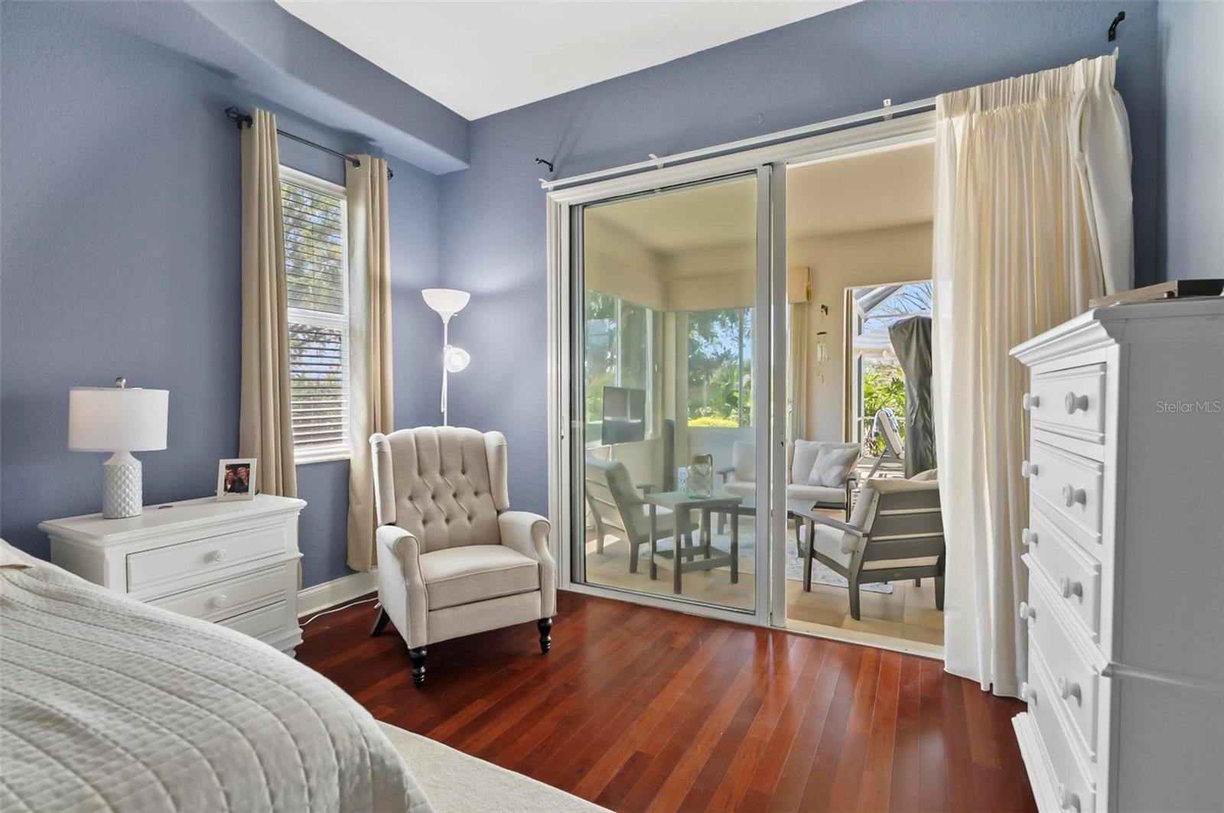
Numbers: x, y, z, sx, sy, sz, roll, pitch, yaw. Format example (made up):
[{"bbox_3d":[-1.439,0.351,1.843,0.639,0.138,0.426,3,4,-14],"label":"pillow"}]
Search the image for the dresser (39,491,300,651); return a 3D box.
[{"bbox_3d":[-1.740,0.794,2.249,0.440,0.717,0.740,0,1,30],"label":"dresser"}]

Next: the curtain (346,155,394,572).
[{"bbox_3d":[-1.418,-0.239,3.211,0.110,2.390,0.280,0,1,30],"label":"curtain"}]

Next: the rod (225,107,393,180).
[{"bbox_3d":[-1.573,-1.390,2.934,0.100,0.080,0.910,0,1,30],"label":"rod"}]

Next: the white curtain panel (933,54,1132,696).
[{"bbox_3d":[1.650,-0.088,2.169,0.630,2.450,0.170,0,1,27],"label":"white curtain panel"}]

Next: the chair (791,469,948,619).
[{"bbox_3d":[1.576,0.781,3.223,0.670,0.770,0.730,0,1,-14],"label":"chair"}]

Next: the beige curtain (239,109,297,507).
[{"bbox_3d":[-1.714,-0.231,2.705,0.110,2.380,0.265,0,1,30],"label":"beige curtain"}]

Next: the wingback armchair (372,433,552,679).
[{"bbox_3d":[-0.758,0.631,2.696,0.710,1.020,0.860,-1,1,-30],"label":"wingback armchair"}]

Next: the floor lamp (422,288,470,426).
[{"bbox_3d":[-0.977,0.229,3.210,0.280,1.810,0.290,-1,1,-30],"label":"floor lamp"}]

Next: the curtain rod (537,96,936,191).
[{"bbox_3d":[0.761,-1.348,2.680,2.600,0.070,0.100,0,1,27],"label":"curtain rod"}]

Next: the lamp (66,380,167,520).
[{"bbox_3d":[-1.941,0.163,2.148,0.295,0.555,0.295,0,1,27],"label":"lamp"}]

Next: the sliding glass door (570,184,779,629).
[{"bbox_3d":[0.293,-0.063,3.073,1.240,2.340,0.050,0,1,27],"label":"sliding glass door"}]

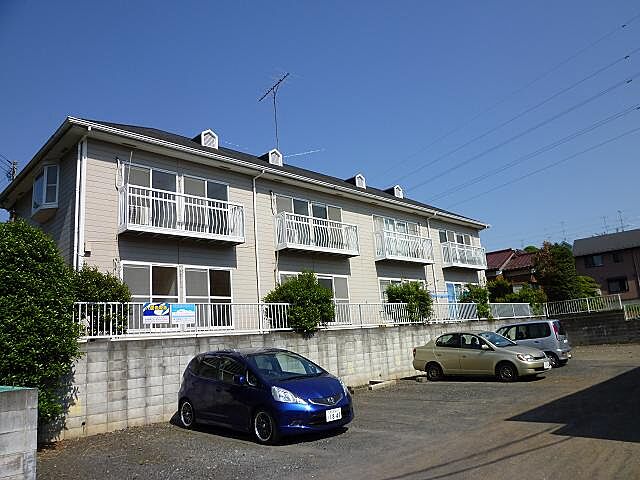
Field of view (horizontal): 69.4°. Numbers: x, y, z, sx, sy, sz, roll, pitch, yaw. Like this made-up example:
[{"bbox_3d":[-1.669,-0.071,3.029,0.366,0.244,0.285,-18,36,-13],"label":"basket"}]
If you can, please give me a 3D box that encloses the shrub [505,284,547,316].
[{"bbox_3d":[11.654,3.480,26.238,2.621,1.860,2.097,8,-17,-44],"label":"shrub"}]

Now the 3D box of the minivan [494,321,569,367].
[{"bbox_3d":[7.571,4.014,17.535,3.600,1.620,1.550,-14,-15,39],"label":"minivan"}]

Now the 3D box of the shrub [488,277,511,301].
[{"bbox_3d":[10.274,3.323,26.476,1.340,2.458,1.340,8,-17,-44],"label":"shrub"}]

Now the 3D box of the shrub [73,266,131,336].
[{"bbox_3d":[-4.991,1.469,10.374,1.386,1.734,1.248,8,-17,-44],"label":"shrub"}]

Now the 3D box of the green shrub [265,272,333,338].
[{"bbox_3d":[-0.643,1.984,14.091,2.285,2.063,2.057,8,-17,-44],"label":"green shrub"}]

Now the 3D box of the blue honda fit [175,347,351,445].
[{"bbox_3d":[-1.105,2.836,8.824,1.695,1.520,3.900,7,-16,-43],"label":"blue honda fit"}]

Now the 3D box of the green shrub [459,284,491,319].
[{"bbox_3d":[7.334,2.994,21.959,1.550,1.739,1.395,8,-17,-44],"label":"green shrub"}]

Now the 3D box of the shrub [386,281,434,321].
[{"bbox_3d":[3.505,2.496,18.332,1.998,1.742,1.798,8,-17,-44],"label":"shrub"}]

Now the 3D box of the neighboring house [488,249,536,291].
[{"bbox_3d":[15.518,3.373,36.055,7.500,5.800,9.000,8,-17,-44],"label":"neighboring house"}]

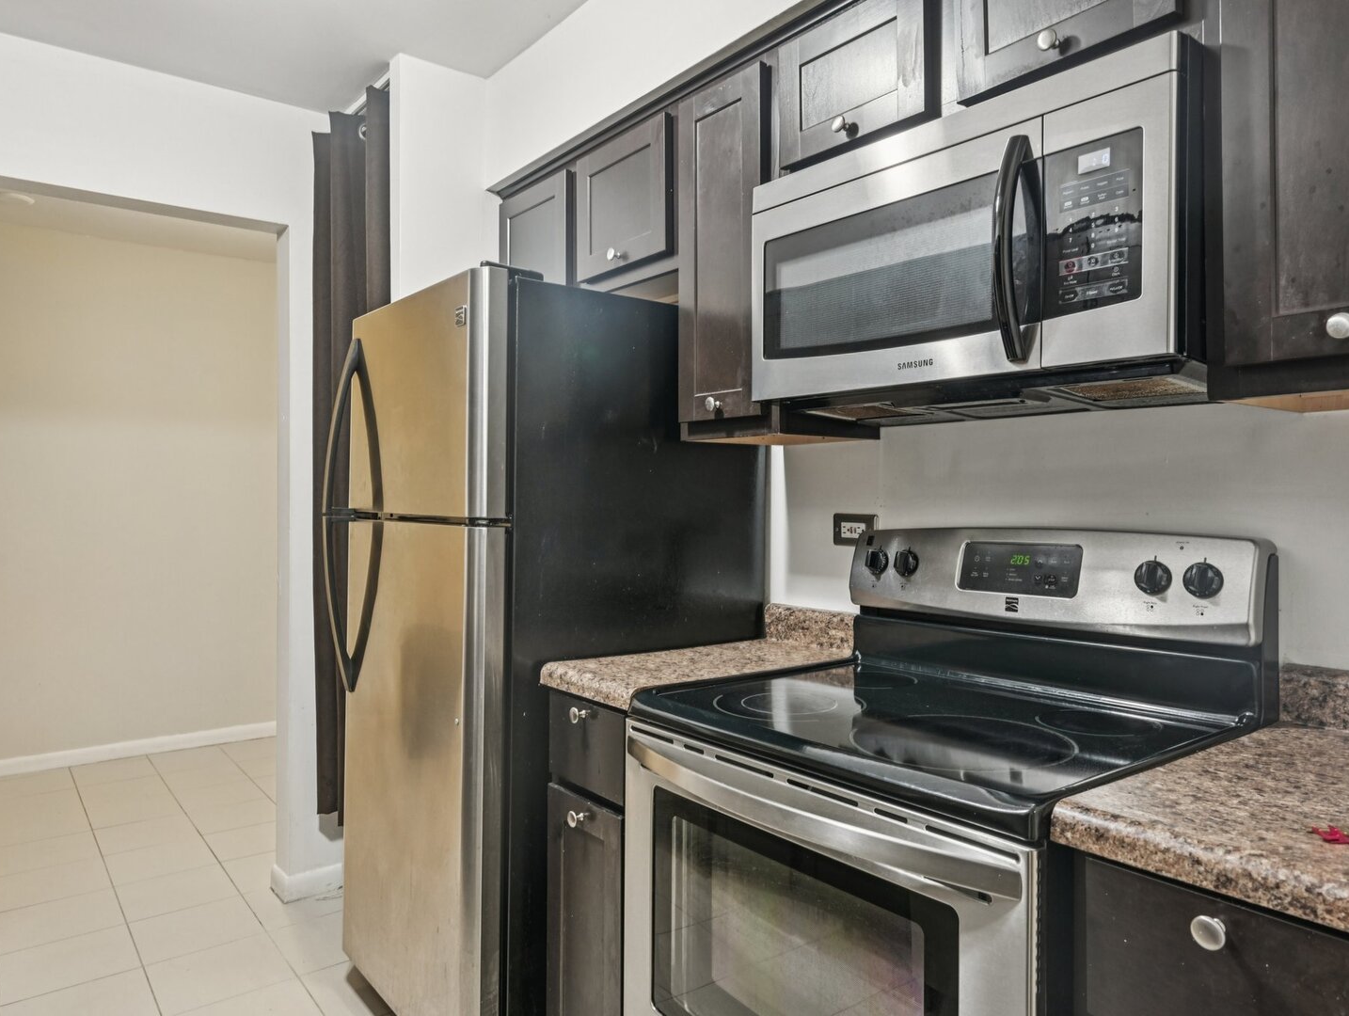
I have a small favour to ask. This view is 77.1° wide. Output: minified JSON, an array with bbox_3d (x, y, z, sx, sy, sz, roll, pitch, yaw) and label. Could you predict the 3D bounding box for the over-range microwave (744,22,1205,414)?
[{"bbox_3d":[0.538,-0.394,1.485,0.390,0.437,0.757,0,0,-40],"label":"over-range microwave"}]

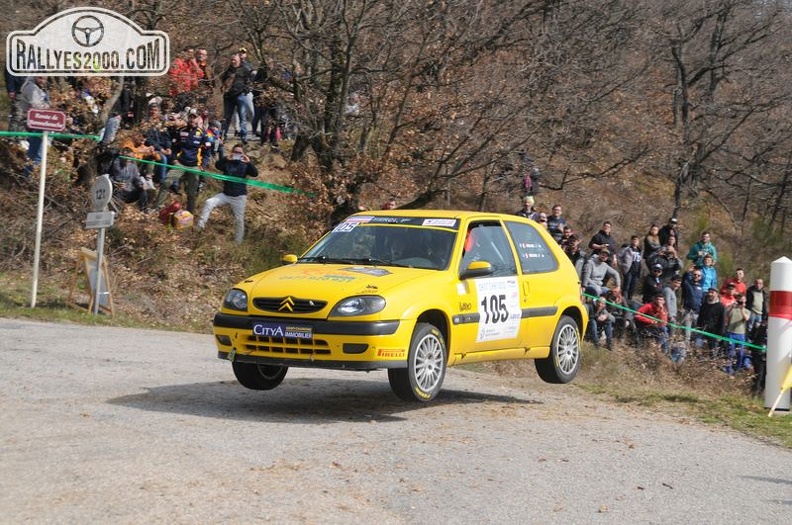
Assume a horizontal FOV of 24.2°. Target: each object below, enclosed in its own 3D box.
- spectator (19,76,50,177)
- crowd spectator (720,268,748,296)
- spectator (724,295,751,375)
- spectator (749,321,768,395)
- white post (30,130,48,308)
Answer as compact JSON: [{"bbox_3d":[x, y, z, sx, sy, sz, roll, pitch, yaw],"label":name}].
[{"bbox_3d":[-6.193,-2.376,31.519,0.520,1.740,0.450,1,2,-37],"label":"spectator"},{"bbox_3d":[7.319,0.990,40.000,0.600,1.720,0.420,3,1,-6],"label":"crowd spectator"},{"bbox_3d":[7.443,1.541,40.017,0.620,1.740,0.480,3,1,12],"label":"spectator"},{"bbox_3d":[7.499,1.975,38.000,0.520,1.580,0.420,3,1,14],"label":"spectator"},{"bbox_3d":[-4.506,-0.543,23.300,0.060,2.280,0.060,4,1,-6],"label":"white post"}]

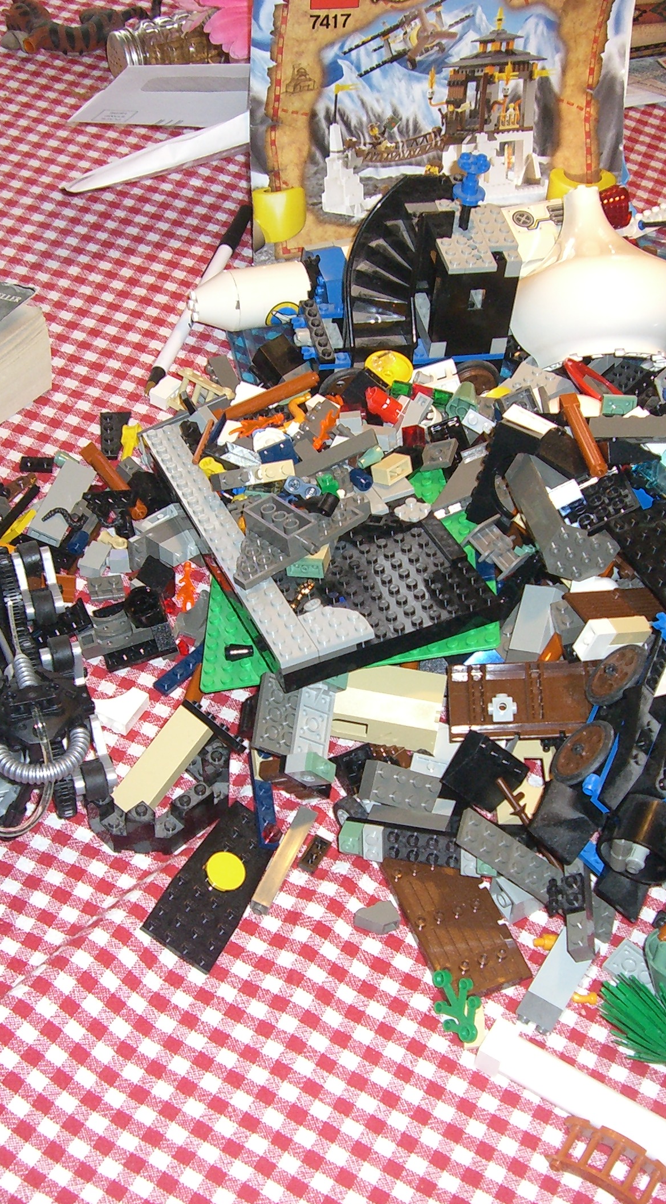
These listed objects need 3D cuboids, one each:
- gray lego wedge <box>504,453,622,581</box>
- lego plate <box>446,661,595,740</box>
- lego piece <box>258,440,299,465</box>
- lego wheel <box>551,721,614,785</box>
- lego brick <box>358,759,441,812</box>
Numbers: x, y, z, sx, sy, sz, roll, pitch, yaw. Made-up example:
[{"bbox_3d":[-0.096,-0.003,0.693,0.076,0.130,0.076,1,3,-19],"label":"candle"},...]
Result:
[{"bbox_3d":[0.100,-0.037,0.775,0.037,0.022,0.066,-16,49,-5],"label":"gray lego wedge"},{"bbox_3d":[0.079,0.040,0.718,0.065,0.006,0.036,-4,53,3],"label":"lego plate"},{"bbox_3d":[-0.025,-0.071,0.842,0.017,0.009,0.015,-25,60,-17],"label":"lego piece"},{"bbox_3d":[0.104,0.062,0.733,0.006,0.031,0.031,40,45,-21],"label":"lego wheel"},{"bbox_3d":[0.026,0.077,0.730,0.032,0.011,0.016,18,80,-27],"label":"lego brick"}]

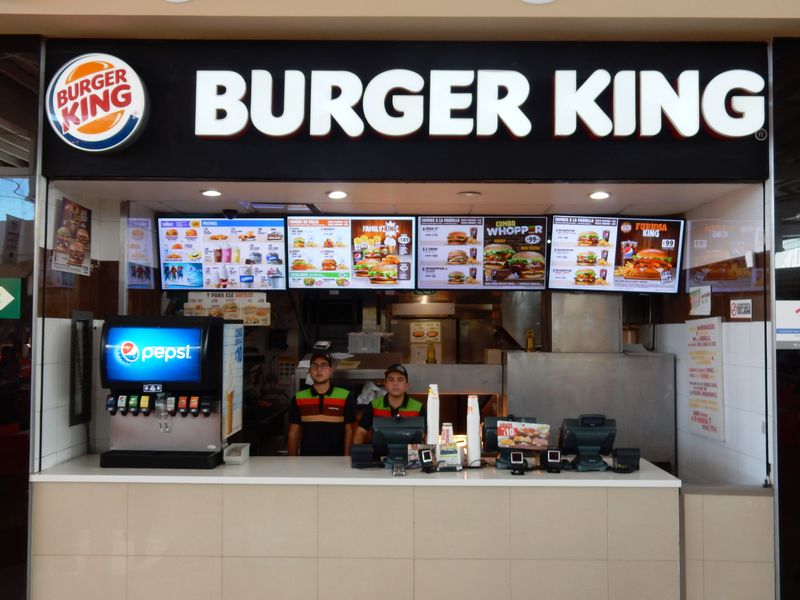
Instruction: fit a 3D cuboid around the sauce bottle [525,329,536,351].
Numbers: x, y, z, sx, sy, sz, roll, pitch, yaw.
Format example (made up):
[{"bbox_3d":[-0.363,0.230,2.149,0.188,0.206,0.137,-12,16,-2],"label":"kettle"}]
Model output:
[{"bbox_3d":[1.126,0.354,5.983,0.070,0.190,0.070,0,-2,0],"label":"sauce bottle"}]

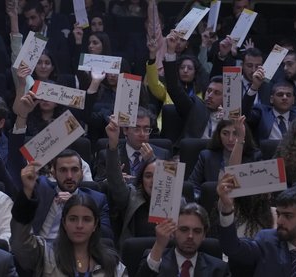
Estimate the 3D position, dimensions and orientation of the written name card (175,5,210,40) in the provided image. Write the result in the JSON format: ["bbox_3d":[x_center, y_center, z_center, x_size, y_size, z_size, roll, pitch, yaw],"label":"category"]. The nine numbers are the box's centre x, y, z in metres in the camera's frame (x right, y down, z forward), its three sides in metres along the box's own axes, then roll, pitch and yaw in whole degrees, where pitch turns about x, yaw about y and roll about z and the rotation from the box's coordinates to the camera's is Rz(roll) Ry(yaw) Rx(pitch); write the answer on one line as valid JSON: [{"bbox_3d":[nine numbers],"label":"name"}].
[{"bbox_3d":[0.308,-0.824,9.100,0.135,0.297,0.025,25,-24,29],"label":"written name card"}]

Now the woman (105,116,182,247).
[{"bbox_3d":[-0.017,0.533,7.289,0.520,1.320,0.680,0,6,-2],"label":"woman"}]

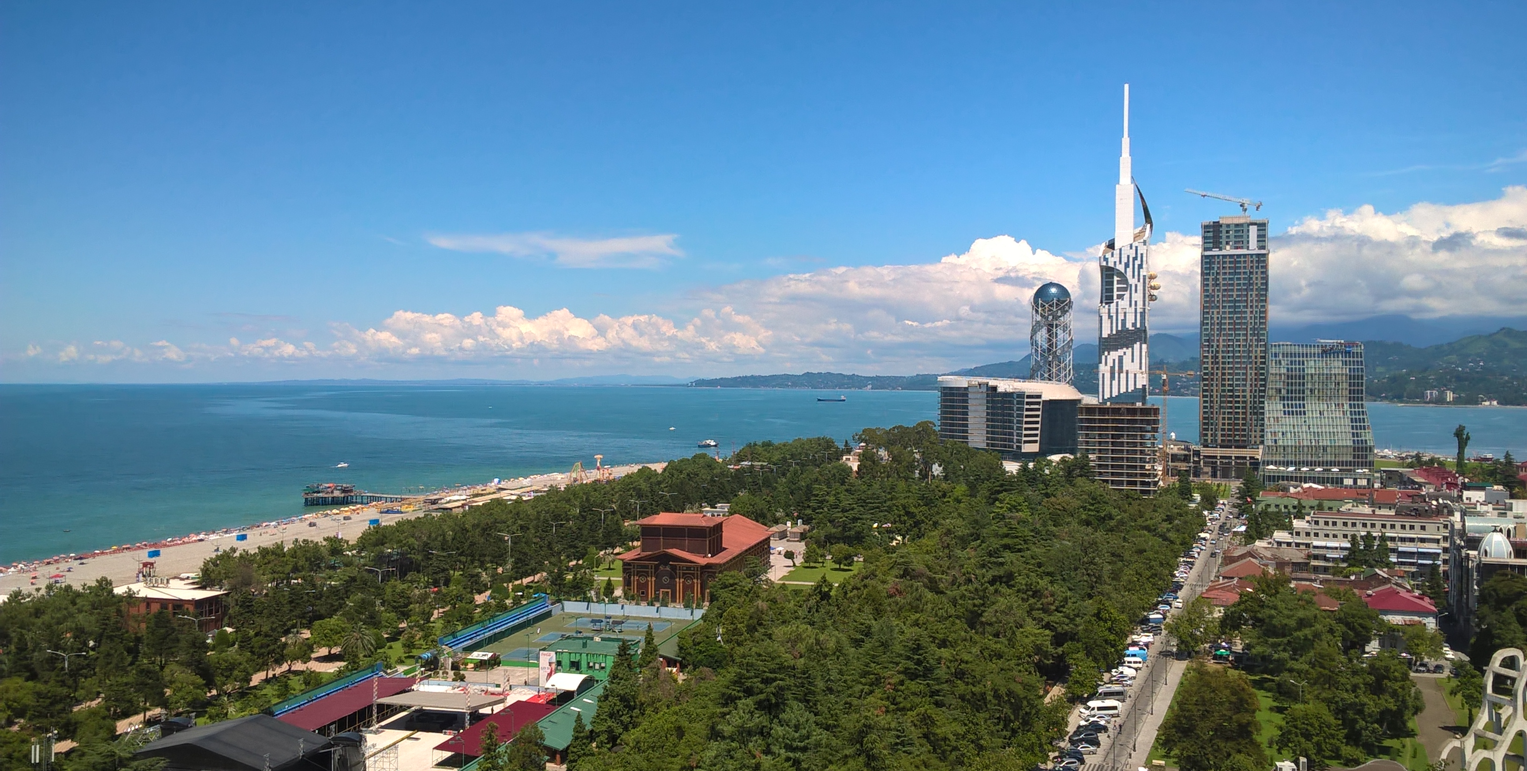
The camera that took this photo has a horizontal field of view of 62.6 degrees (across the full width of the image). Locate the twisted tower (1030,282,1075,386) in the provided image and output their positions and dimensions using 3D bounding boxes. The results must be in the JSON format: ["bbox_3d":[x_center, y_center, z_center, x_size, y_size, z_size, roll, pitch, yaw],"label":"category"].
[{"bbox_3d":[202.500,-8.607,883.000,29.500,130.000,29.500,0,0,15],"label":"twisted tower"}]

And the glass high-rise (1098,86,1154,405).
[{"bbox_3d":[174.500,-43.072,602.000,26.000,200.000,26.000,0,0,19],"label":"glass high-rise"}]

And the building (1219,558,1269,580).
[{"bbox_3d":[133.000,52.585,346.000,14.000,9.500,13.500,0,0,23],"label":"building"}]

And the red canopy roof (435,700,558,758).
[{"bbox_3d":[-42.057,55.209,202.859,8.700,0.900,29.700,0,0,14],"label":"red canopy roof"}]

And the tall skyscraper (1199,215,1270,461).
[{"bbox_3d":[290.000,-22.908,774.000,38.000,160.000,29.000,0,0,23],"label":"tall skyscraper"}]

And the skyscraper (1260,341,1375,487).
[{"bbox_3d":[299.500,16.865,680.000,53.000,81.000,28.000,0,0,17],"label":"skyscraper"}]

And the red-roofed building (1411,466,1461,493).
[{"bbox_3d":[349.000,50.180,652.000,23.000,15.000,20.000,0,0,23],"label":"red-roofed building"}]

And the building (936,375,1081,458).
[{"bbox_3d":[140.000,25.967,722.000,29.000,61.000,88.000,0,0,-32],"label":"building"}]

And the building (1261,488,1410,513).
[{"bbox_3d":[241.000,50.433,530.000,58.000,14.000,15.000,0,0,23],"label":"building"}]

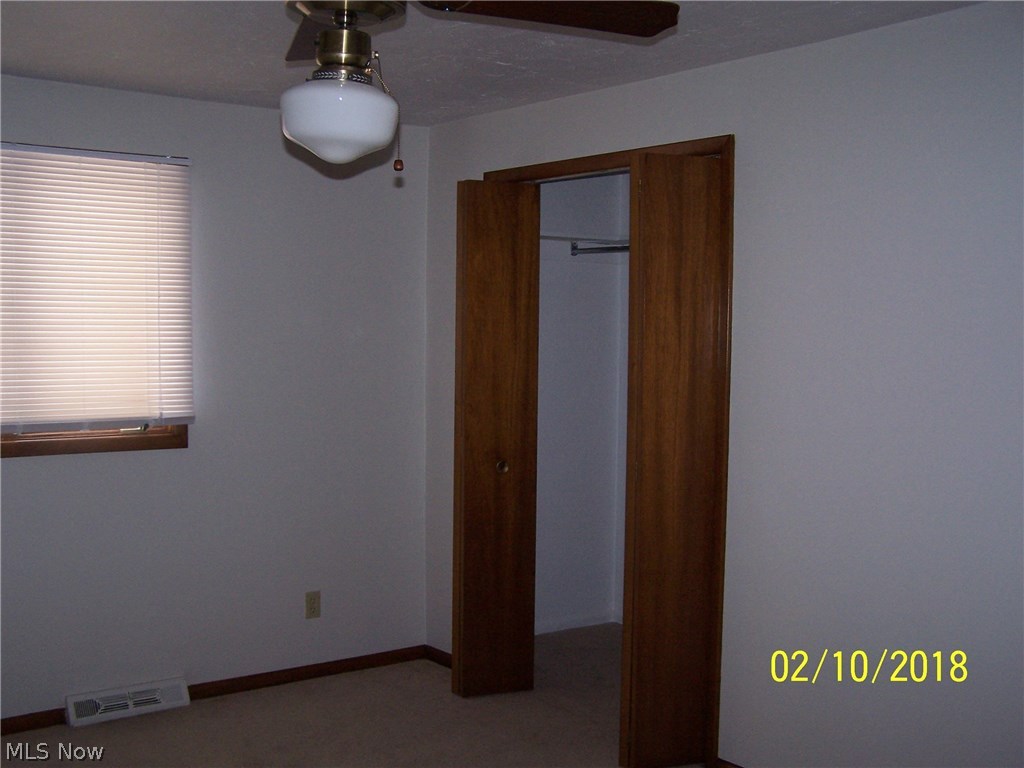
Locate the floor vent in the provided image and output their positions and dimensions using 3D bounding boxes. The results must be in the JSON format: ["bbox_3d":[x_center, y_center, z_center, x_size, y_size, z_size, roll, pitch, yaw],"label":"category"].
[{"bbox_3d":[-1.455,1.210,4.284,0.455,0.102,0.058,-1,3,-38],"label":"floor vent"}]

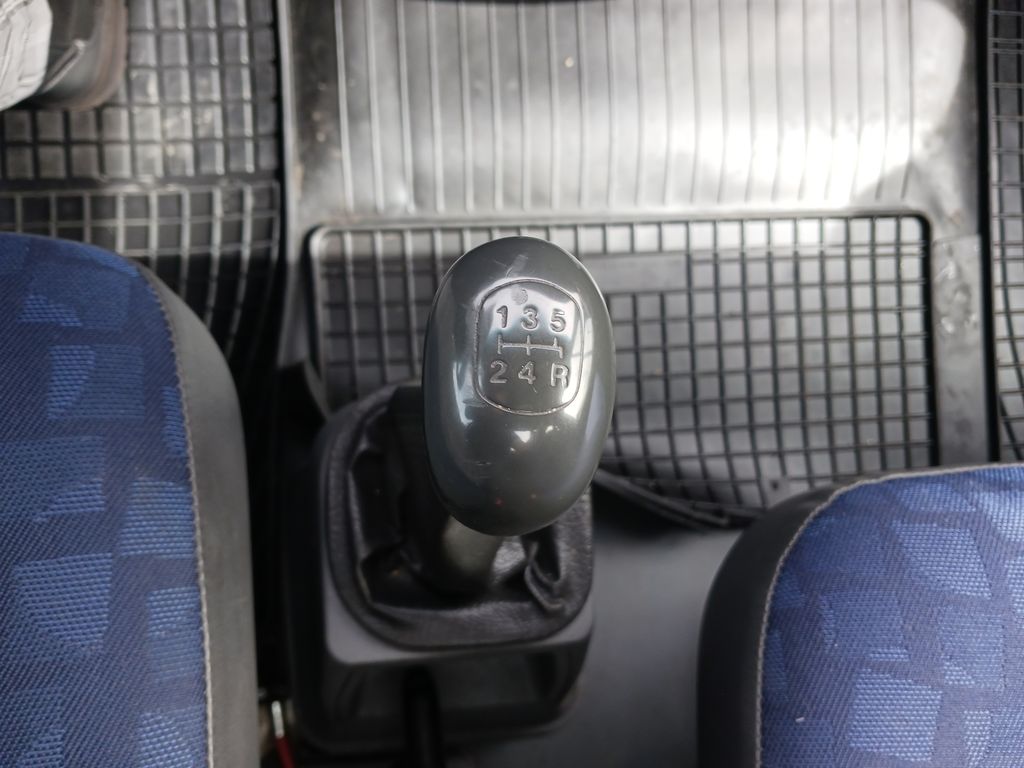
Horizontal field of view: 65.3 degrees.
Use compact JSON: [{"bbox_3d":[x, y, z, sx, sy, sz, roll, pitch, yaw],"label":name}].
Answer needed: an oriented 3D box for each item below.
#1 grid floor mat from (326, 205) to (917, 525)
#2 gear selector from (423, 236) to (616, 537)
[{"bbox_3d":[0.107,-0.015,0.649,0.524,0.020,0.251,-2,87,-8],"label":"grid floor mat"},{"bbox_3d":[0.002,0.001,0.222,0.053,0.054,0.083,4,96,-7],"label":"gear selector"}]

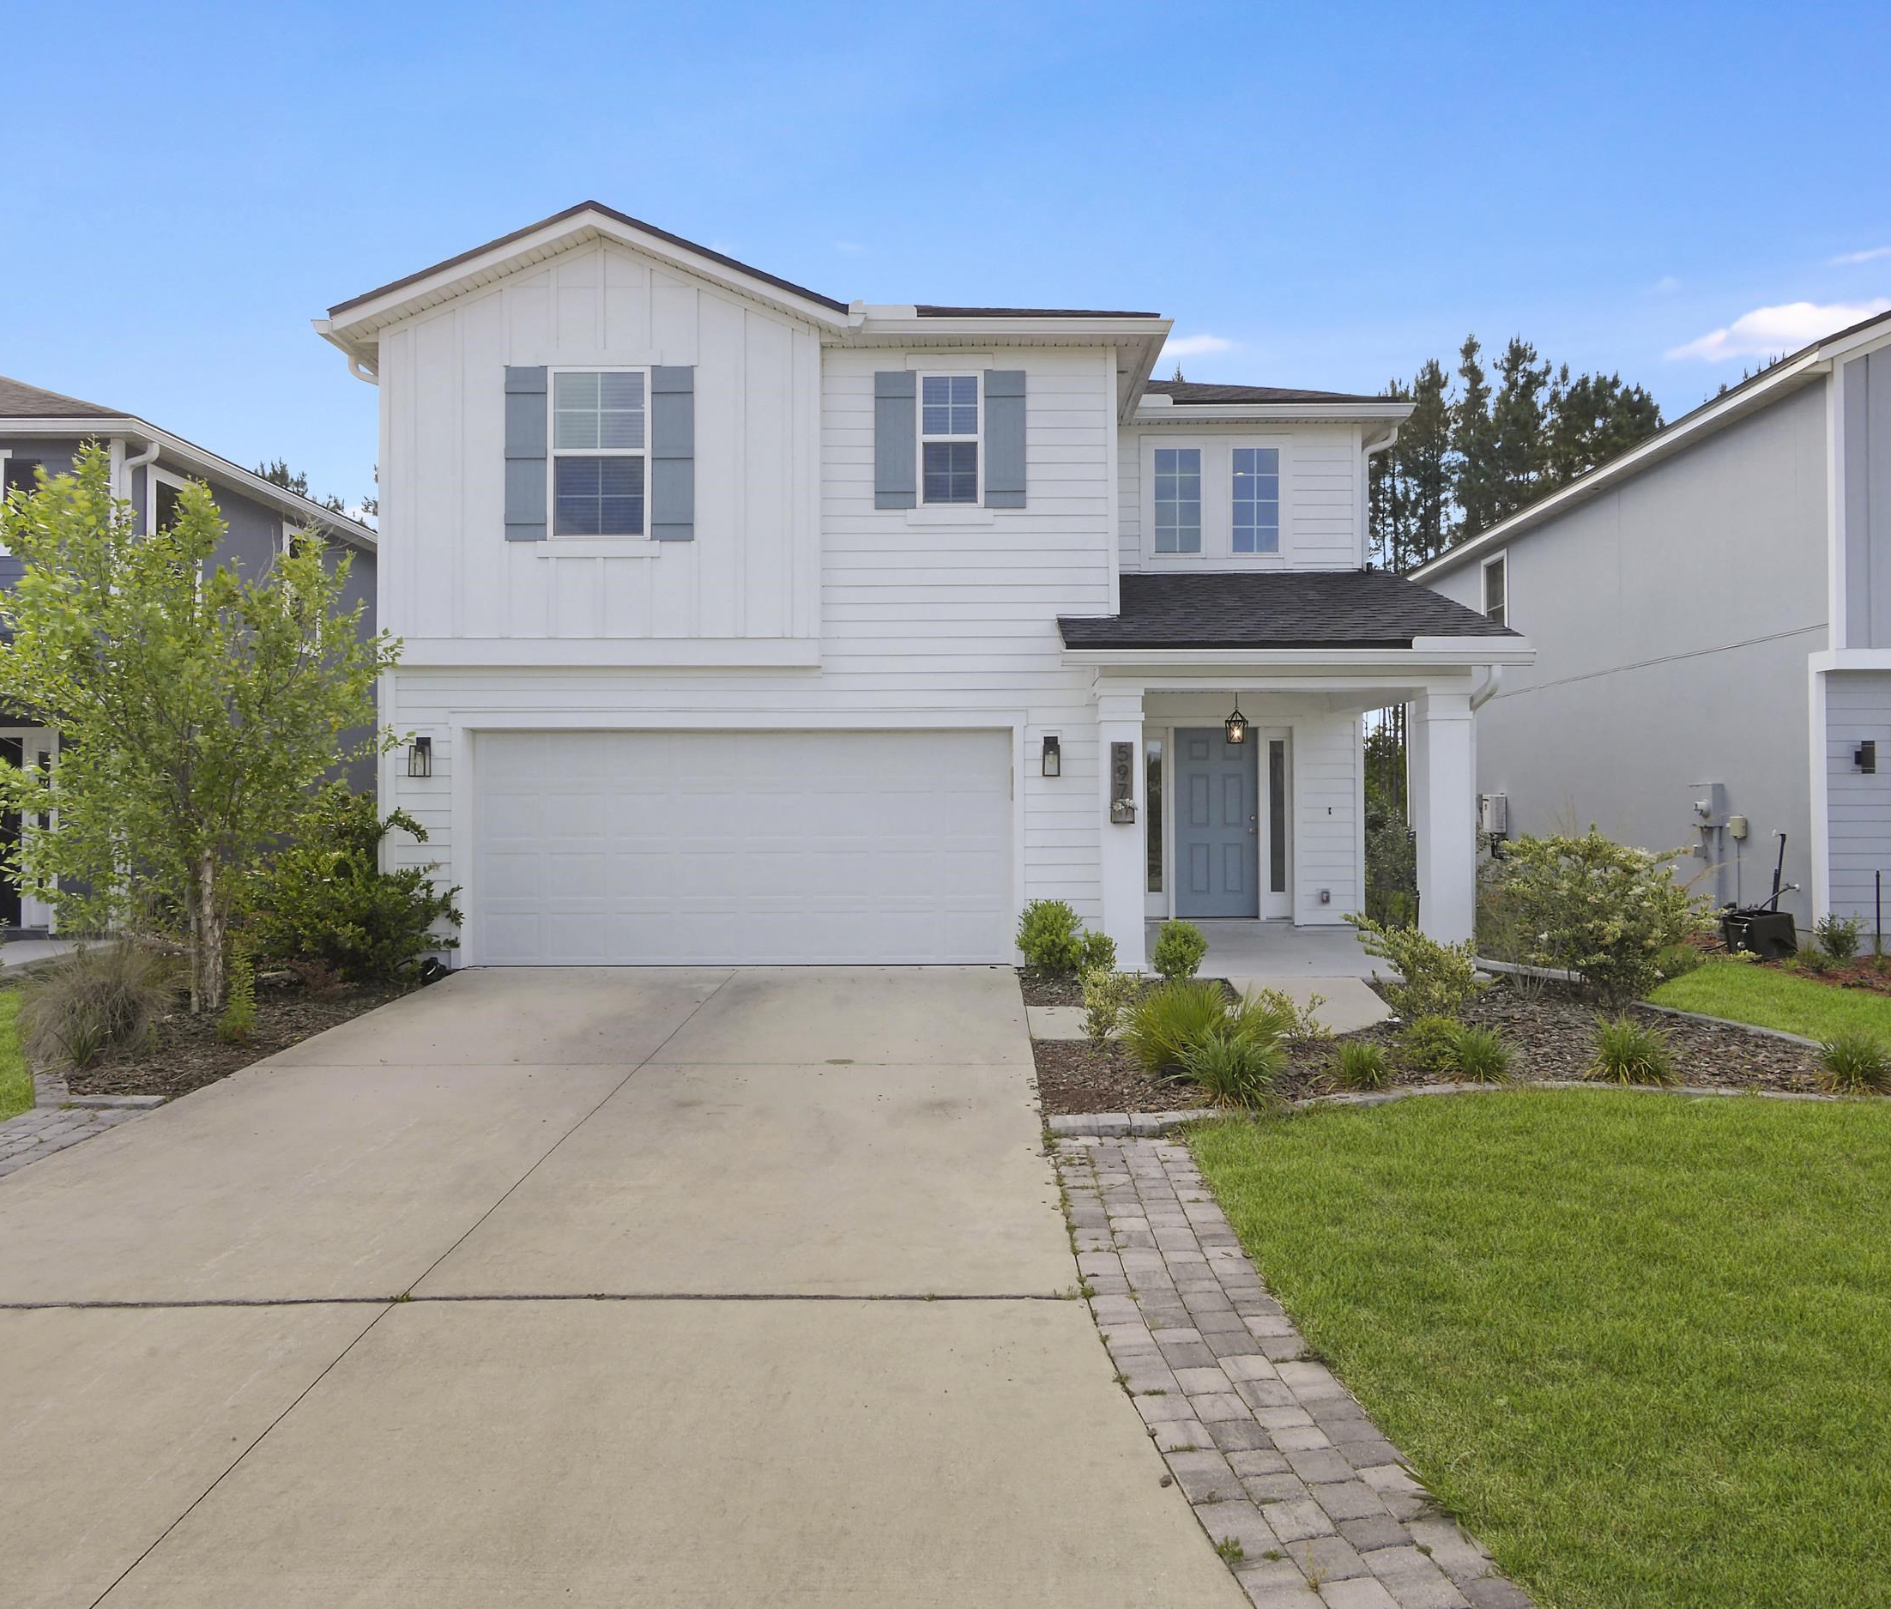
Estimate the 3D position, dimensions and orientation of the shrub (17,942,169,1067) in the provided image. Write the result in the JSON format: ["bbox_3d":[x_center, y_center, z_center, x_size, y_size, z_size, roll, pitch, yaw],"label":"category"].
[{"bbox_3d":[-5.353,1.203,7.800,0.970,0.687,0.920,0,0,0],"label":"shrub"}]

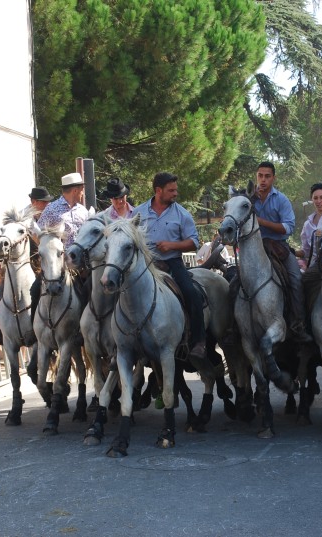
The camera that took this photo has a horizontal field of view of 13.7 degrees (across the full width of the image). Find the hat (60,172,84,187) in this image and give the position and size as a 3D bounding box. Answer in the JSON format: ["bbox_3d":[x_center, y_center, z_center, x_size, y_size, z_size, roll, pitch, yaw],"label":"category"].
[{"bbox_3d":[-0.851,-0.853,12.850,0.260,0.130,0.225,-1,-1,-37],"label":"hat"}]

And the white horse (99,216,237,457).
[{"bbox_3d":[0.080,0.537,11.850,0.630,1.950,2.250,-2,-1,17],"label":"white horse"}]

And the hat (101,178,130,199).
[{"bbox_3d":[-0.436,-0.766,12.800,0.270,0.130,0.300,-6,23,9],"label":"hat"}]

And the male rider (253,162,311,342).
[{"bbox_3d":[1.076,-0.149,12.450,0.720,1.680,0.750,-2,-1,12],"label":"male rider"}]

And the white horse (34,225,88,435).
[{"bbox_3d":[-0.840,0.546,12.500,0.560,1.840,2.200,-2,-1,12],"label":"white horse"}]

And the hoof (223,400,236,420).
[{"bbox_3d":[0.610,1.265,11.900,0.115,0.150,0.140,-2,-1,18],"label":"hoof"}]

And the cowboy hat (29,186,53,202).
[{"bbox_3d":[-1.288,-0.797,14.400,0.280,0.130,0.250,13,9,39],"label":"cowboy hat"}]

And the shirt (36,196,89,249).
[{"bbox_3d":[-0.992,-0.352,13.450,0.550,0.680,0.330,-2,-1,-12],"label":"shirt"}]

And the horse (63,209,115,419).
[{"bbox_3d":[-0.420,0.565,12.850,0.600,1.950,2.200,-2,-1,9],"label":"horse"}]

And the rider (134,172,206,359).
[{"bbox_3d":[0.061,-0.024,10.850,0.640,1.500,0.620,-2,-1,20],"label":"rider"}]

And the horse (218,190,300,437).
[{"bbox_3d":[0.960,0.355,11.550,0.660,2.070,2.250,-2,-1,14],"label":"horse"}]

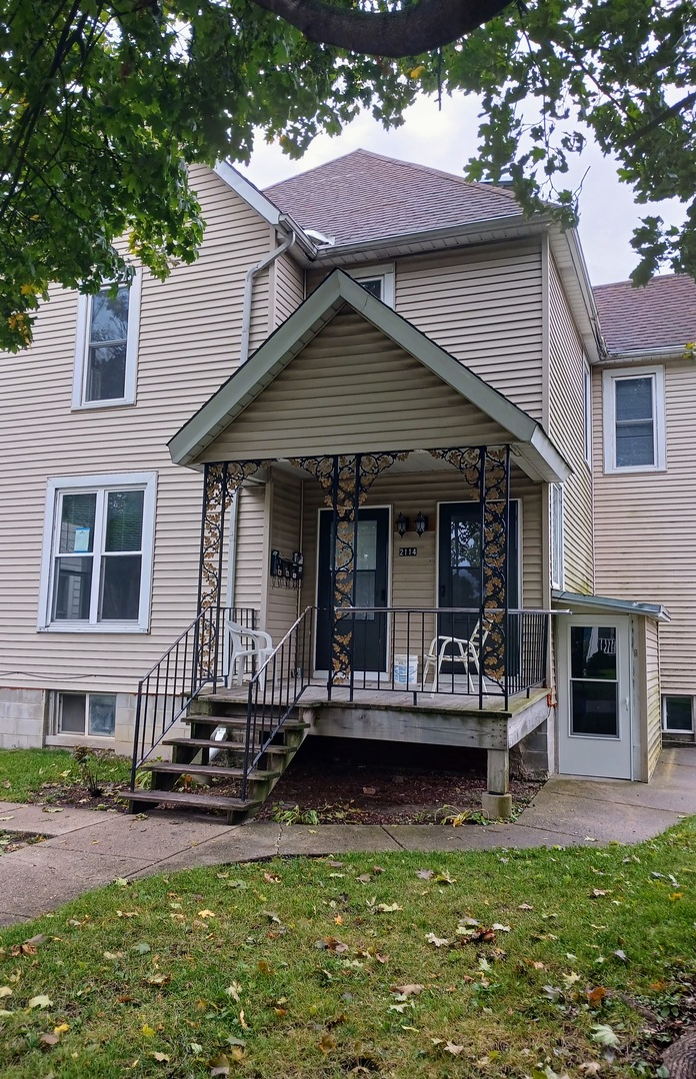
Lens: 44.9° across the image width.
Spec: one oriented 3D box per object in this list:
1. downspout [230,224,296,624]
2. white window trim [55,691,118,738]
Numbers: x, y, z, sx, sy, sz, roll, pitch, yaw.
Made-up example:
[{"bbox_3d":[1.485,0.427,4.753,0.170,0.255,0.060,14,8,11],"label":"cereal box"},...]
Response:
[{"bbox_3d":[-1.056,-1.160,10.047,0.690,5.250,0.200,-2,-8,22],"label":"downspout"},{"bbox_3d":[-3.357,2.232,10.745,0.960,0.560,0.100,-2,-8,22],"label":"white window trim"}]

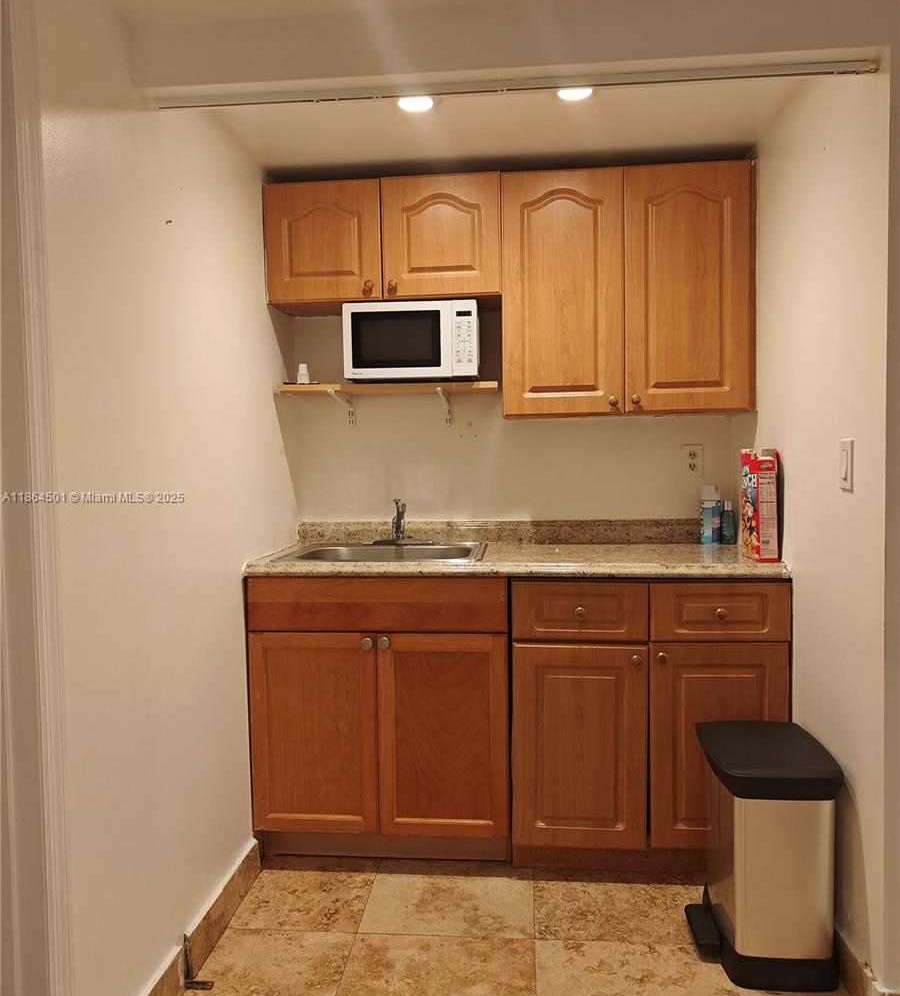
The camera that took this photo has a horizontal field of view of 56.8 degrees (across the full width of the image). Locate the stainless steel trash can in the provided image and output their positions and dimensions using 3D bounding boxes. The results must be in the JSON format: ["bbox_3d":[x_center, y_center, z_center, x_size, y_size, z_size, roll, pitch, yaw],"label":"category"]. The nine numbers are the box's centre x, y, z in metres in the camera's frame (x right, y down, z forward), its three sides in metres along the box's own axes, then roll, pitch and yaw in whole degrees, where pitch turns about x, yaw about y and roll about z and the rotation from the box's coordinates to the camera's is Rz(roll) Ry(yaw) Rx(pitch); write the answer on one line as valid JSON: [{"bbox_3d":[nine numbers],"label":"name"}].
[{"bbox_3d":[0.768,0.873,2.092,0.299,0.500,0.385,0,3,5],"label":"stainless steel trash can"}]

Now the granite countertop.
[{"bbox_3d":[0.189,0.191,2.651,1.542,0.036,0.621,0,3,5],"label":"granite countertop"}]

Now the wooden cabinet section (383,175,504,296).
[{"bbox_3d":[-0.015,-0.837,2.785,0.383,0.379,0.305,0,3,5],"label":"wooden cabinet section"}]

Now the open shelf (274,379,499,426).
[{"bbox_3d":[-0.201,-0.315,2.836,0.737,0.132,0.267,0,3,5],"label":"open shelf"}]

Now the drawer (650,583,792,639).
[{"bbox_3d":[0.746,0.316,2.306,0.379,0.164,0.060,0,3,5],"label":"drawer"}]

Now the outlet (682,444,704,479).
[{"bbox_3d":[0.846,-0.128,2.893,0.072,0.116,0.011,0,3,5],"label":"outlet"}]

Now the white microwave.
[{"bbox_3d":[-0.119,-0.508,2.811,0.426,0.251,0.320,0,2,5],"label":"white microwave"}]

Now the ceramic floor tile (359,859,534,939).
[{"bbox_3d":[0.006,1.123,2.369,0.458,0.012,0.451,0,3,5],"label":"ceramic floor tile"}]

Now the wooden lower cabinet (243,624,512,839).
[{"bbox_3d":[-0.187,0.676,2.709,0.762,0.602,0.560,0,2,5],"label":"wooden lower cabinet"}]

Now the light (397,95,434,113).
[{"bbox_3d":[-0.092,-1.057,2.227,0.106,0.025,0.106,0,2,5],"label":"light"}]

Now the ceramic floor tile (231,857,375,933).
[{"bbox_3d":[-0.398,1.119,2.368,0.352,0.012,0.422,0,2,5],"label":"ceramic floor tile"}]

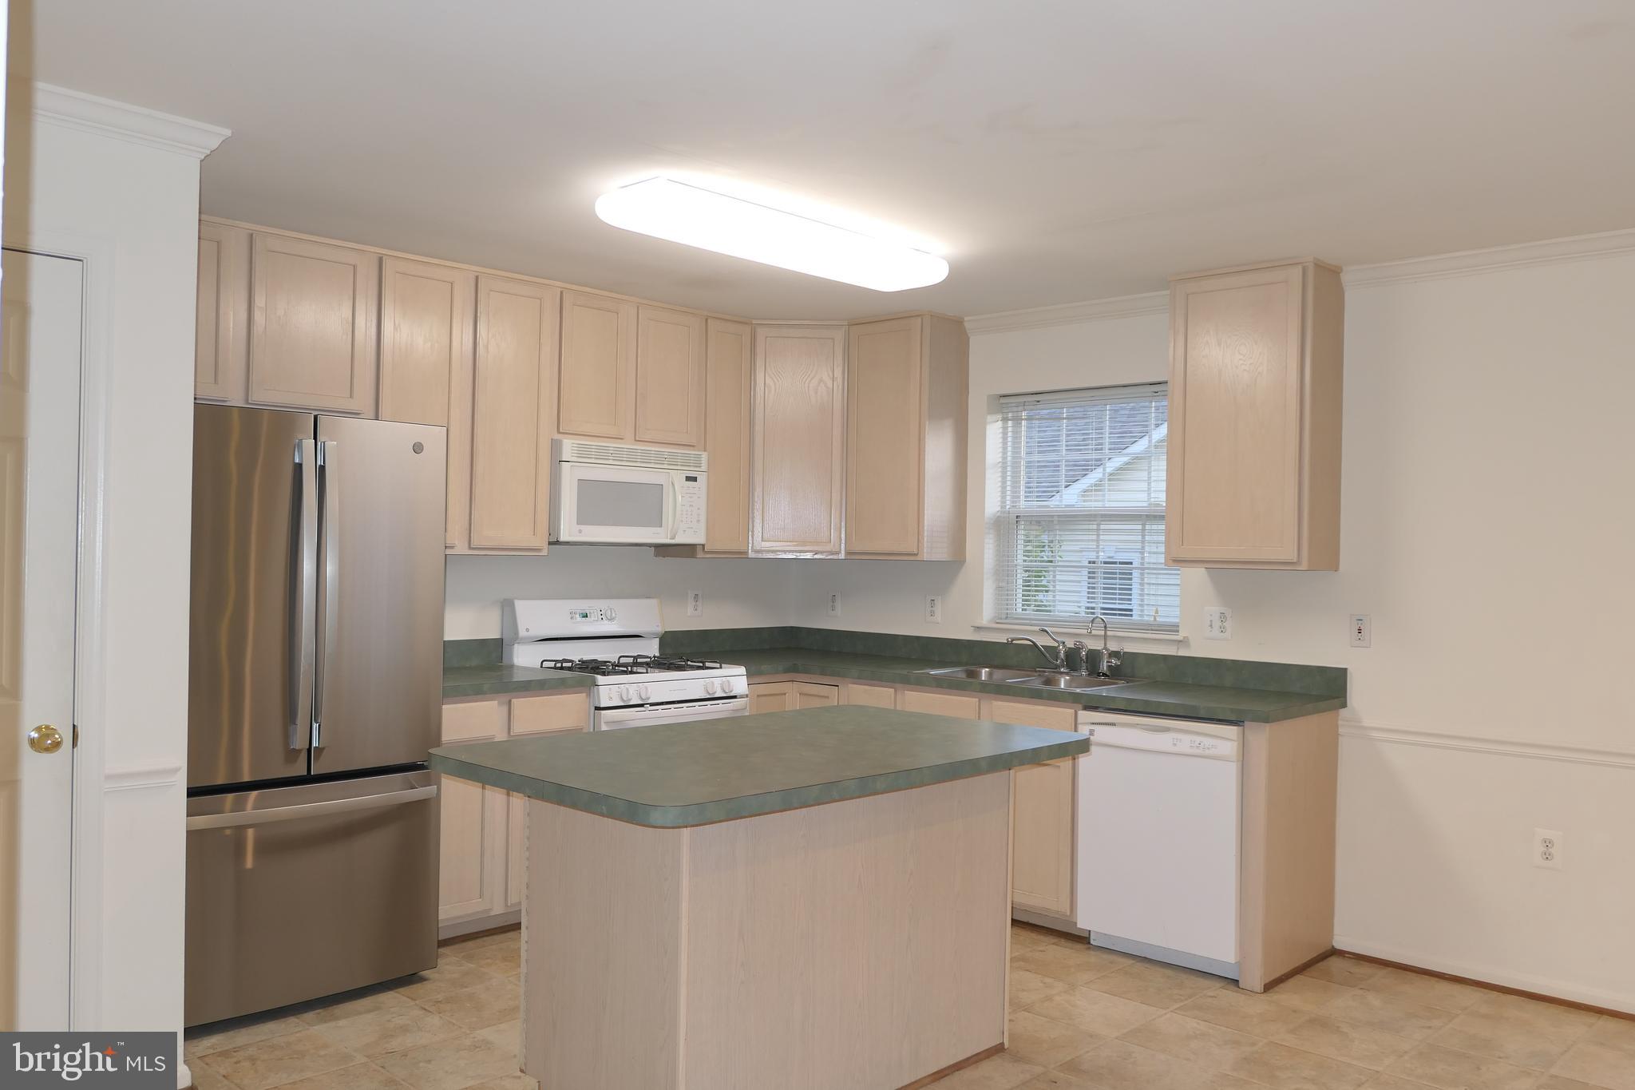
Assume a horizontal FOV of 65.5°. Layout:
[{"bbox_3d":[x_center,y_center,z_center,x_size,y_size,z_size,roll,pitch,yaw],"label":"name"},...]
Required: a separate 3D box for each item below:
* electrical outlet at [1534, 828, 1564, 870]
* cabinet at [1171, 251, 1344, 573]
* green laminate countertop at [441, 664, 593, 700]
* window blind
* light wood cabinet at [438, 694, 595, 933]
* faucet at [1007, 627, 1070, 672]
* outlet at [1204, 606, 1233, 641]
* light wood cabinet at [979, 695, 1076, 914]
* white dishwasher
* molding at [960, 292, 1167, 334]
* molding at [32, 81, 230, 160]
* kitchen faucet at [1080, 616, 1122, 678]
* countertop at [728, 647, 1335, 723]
[{"bbox_3d":[2.341,0.977,4.075,0.074,0.119,0.010,1,0,43],"label":"electrical outlet"},{"bbox_3d":[1.577,-0.444,4.594,0.531,1.056,0.332,1,0,43],"label":"cabinet"},{"bbox_3d":[-1.315,0.505,4.650,0.645,0.040,0.761,1,0,43],"label":"green laminate countertop"},{"bbox_3d":[1.147,-0.148,5.363,0.920,1.007,0.045,1,0,43],"label":"window blind"},{"bbox_3d":[-1.325,0.961,4.659,0.628,0.871,0.751,1,0,43],"label":"light wood cabinet"},{"bbox_3d":[0.904,0.433,5.192,0.285,0.190,0.090,1,0,-19],"label":"faucet"},{"bbox_3d":[1.530,0.301,4.866,0.113,0.116,0.009,1,0,43],"label":"outlet"},{"bbox_3d":[0.987,0.966,4.932,0.430,0.796,0.630,1,0,43],"label":"light wood cabinet"},{"bbox_3d":[1.351,1.014,4.545,0.607,0.854,0.613,1,0,43],"label":"white dishwasher"},{"bbox_3d":[1.072,-0.955,5.282,1.120,0.074,0.060,1,0,43],"label":"molding"},{"bbox_3d":[-1.661,-1.008,3.042,0.070,0.073,0.477,1,0,43],"label":"molding"},{"bbox_3d":[1.140,0.409,5.047,0.145,0.248,0.115,1,0,-43],"label":"kitchen faucet"},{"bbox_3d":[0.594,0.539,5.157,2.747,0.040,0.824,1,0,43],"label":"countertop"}]

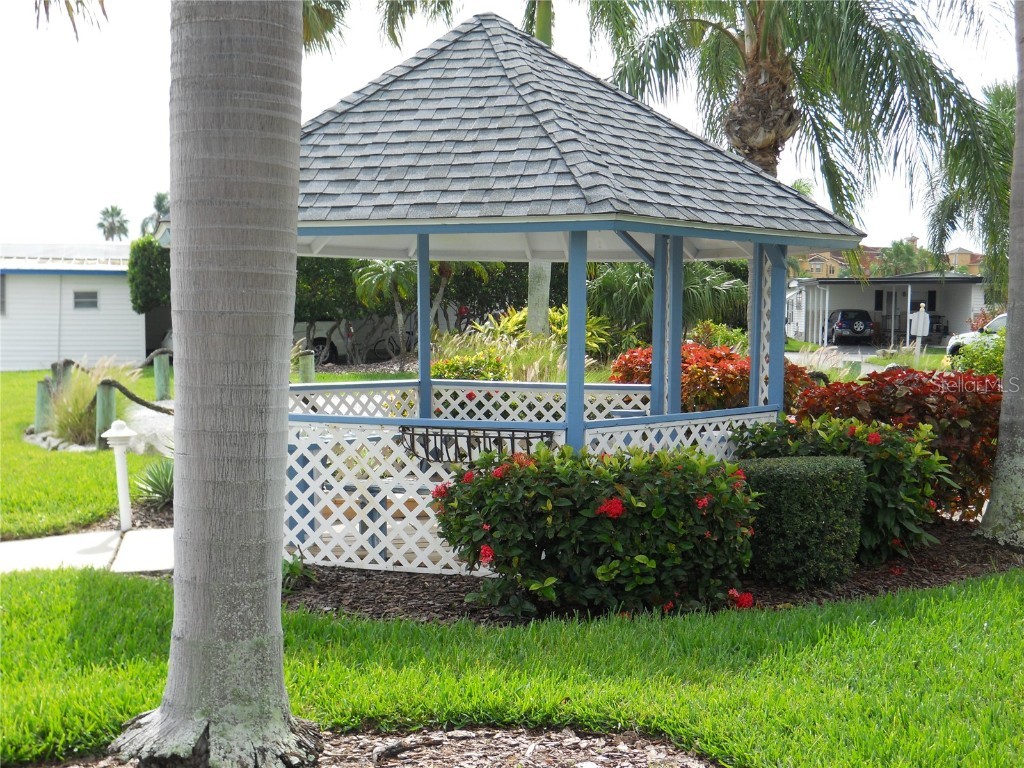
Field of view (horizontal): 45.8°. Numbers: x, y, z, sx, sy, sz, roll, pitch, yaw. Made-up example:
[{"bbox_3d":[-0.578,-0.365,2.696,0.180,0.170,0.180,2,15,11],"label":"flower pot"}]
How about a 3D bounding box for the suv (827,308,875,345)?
[{"bbox_3d":[15.795,-2.675,56.935,1.750,1.690,4.200,1,4,8],"label":"suv"}]

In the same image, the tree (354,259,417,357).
[{"bbox_3d":[-3.570,-2.292,35.929,2.300,3.200,2.300,1,4,0],"label":"tree"}]

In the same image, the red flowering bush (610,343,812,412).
[{"bbox_3d":[2.182,0.171,13.336,2.171,1.210,1.600,1,4,0],"label":"red flowering bush"}]

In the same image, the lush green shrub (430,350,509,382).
[{"bbox_3d":[-0.610,0.061,16.536,1.170,0.981,1.150,1,4,0],"label":"lush green shrub"}]

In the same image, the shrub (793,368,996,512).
[{"bbox_3d":[3.146,0.448,9.795,1.722,1.116,1.400,1,4,0],"label":"shrub"}]

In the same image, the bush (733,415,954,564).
[{"bbox_3d":[2.232,0.658,8.206,1.470,0.880,1.200,1,4,0],"label":"bush"}]

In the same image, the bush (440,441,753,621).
[{"bbox_3d":[0.482,0.765,6.911,1.805,0.798,1.200,1,4,0],"label":"bush"}]

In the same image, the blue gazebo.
[{"bbox_3d":[-0.205,-0.847,9.000,4.694,3.741,5.420,-1,4,-16],"label":"blue gazebo"}]

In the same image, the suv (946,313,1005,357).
[{"bbox_3d":[14.202,-1.145,32.284,1.850,1.680,4.550,-2,5,-40],"label":"suv"}]

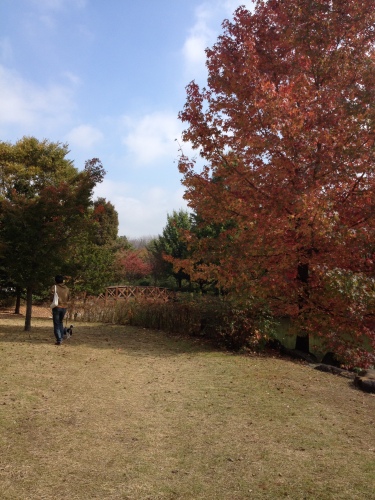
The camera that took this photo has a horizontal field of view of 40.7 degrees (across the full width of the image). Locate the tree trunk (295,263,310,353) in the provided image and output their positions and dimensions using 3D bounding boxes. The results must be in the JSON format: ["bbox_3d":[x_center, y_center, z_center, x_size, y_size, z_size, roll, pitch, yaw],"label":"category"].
[{"bbox_3d":[2.502,1.251,11.000,0.310,1.970,0.310,0,-3,0],"label":"tree trunk"}]

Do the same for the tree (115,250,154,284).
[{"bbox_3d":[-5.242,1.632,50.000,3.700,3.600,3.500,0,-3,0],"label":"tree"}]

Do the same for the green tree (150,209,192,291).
[{"bbox_3d":[-1.092,-0.045,46.000,4.800,7.200,4.800,0,-3,0],"label":"green tree"}]

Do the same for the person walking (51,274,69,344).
[{"bbox_3d":[-2.990,1.412,11.900,0.470,1.650,0.420,0,-3,8],"label":"person walking"}]

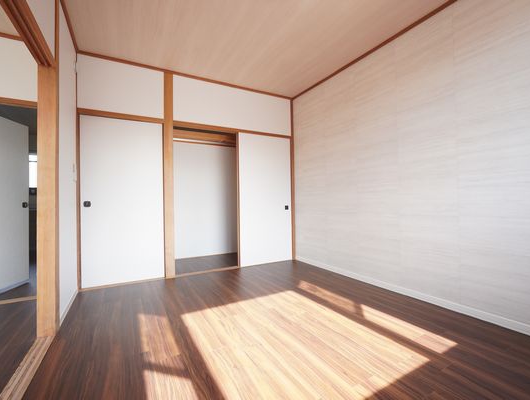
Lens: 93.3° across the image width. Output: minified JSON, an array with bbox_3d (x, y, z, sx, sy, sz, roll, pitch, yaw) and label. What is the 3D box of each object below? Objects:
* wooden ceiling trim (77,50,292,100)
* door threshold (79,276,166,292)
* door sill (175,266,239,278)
[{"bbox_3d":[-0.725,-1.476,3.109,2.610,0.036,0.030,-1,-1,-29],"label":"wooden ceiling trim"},{"bbox_3d":[-1.517,0.911,2.724,0.804,0.019,0.070,-1,0,-29],"label":"door threshold"},{"bbox_3d":[-0.697,0.886,3.106,0.813,0.020,0.055,-1,-1,-29],"label":"door sill"}]

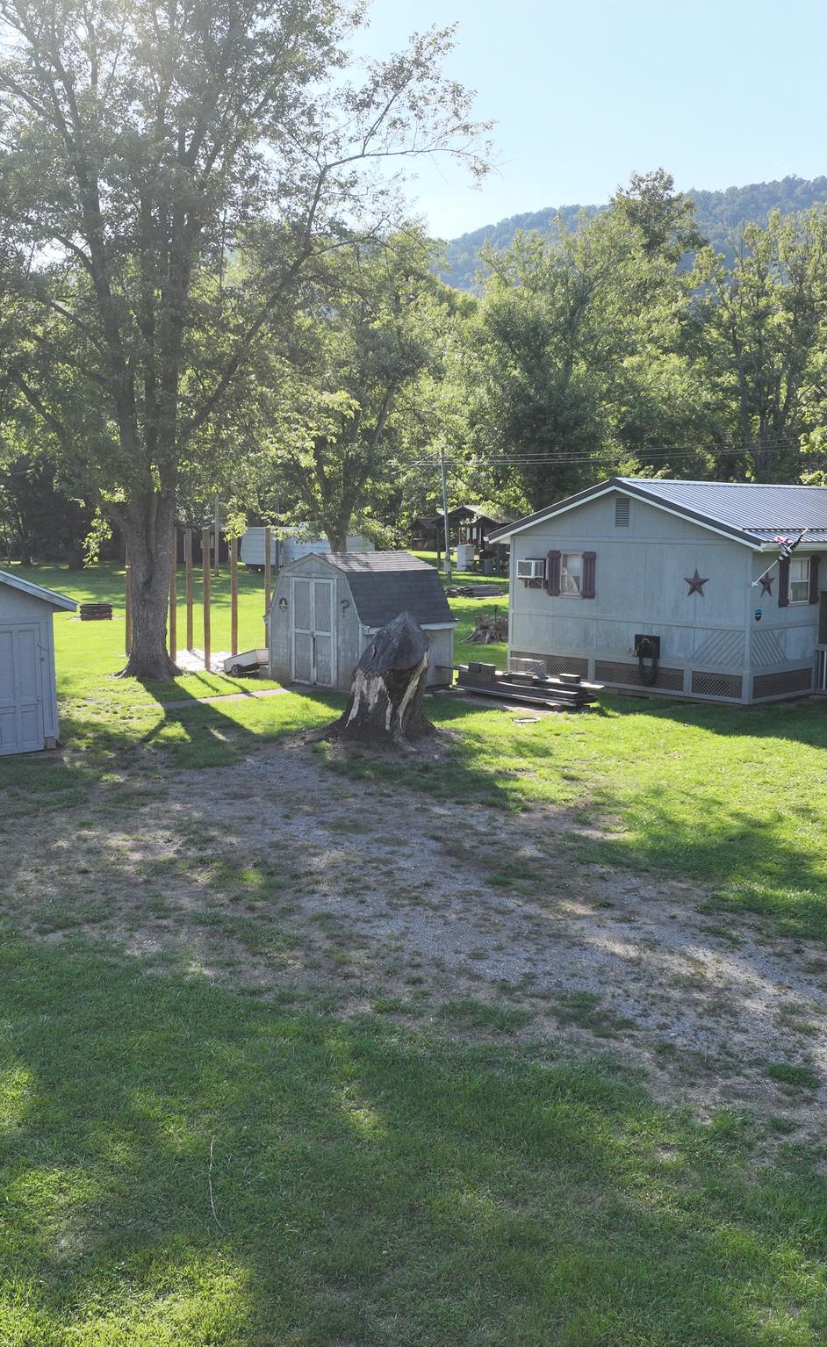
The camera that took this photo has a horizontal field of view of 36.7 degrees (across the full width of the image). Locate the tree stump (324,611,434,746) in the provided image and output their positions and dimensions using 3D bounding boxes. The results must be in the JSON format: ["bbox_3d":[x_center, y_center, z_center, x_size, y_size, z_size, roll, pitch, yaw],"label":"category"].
[{"bbox_3d":[-0.586,-0.006,21.104,1.750,2.083,1.500,0,7,0],"label":"tree stump"}]

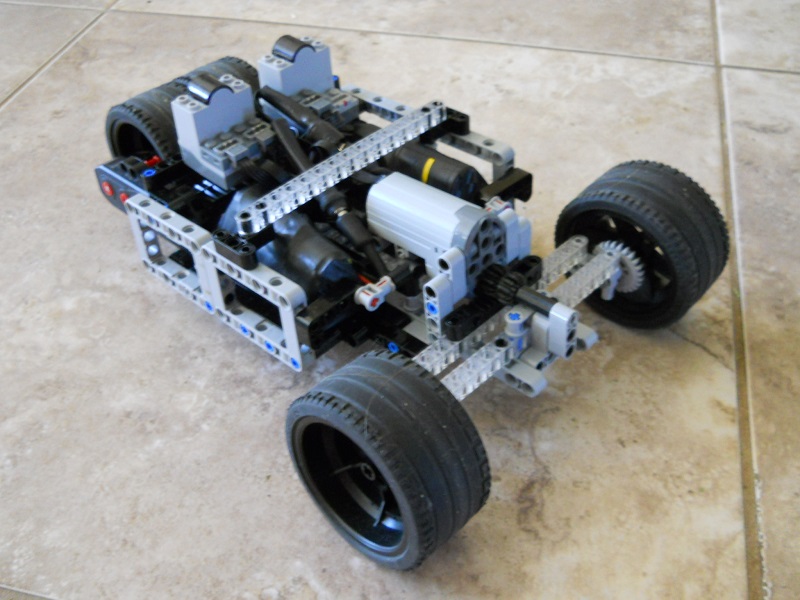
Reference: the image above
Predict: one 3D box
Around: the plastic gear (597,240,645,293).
[{"bbox_3d":[0.094,-0.014,0.374,0.026,0.026,0.007,31,52,30],"label":"plastic gear"}]

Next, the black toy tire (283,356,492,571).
[{"bbox_3d":[-0.005,0.055,0.298,0.036,0.069,0.069,-33,51,-32],"label":"black toy tire"}]

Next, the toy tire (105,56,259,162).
[{"bbox_3d":[-0.105,-0.083,0.453,0.069,0.069,0.072,31,51,31],"label":"toy tire"}]

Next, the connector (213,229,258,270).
[{"bbox_3d":[-0.065,-0.020,0.336,0.024,0.008,0.008,29,50,33],"label":"connector"}]

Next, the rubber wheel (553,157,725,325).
[{"bbox_3d":[0.108,-0.024,0.385,0.069,0.069,0.036,31,53,30],"label":"rubber wheel"}]

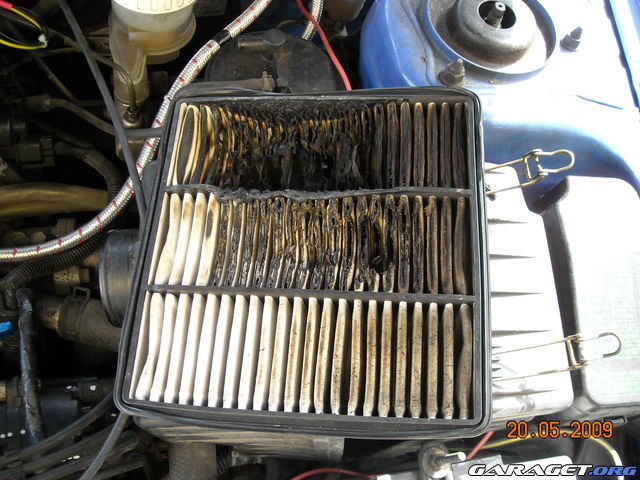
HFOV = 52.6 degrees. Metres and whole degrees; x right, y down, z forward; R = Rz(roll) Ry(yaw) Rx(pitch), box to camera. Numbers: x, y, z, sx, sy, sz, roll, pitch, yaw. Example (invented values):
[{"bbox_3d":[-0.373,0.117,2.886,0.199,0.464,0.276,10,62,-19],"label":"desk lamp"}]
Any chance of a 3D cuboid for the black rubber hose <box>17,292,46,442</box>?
[{"bbox_3d":[-0.256,0.111,0.574,0.016,0.018,0.136,-14,71,1],"label":"black rubber hose"}]

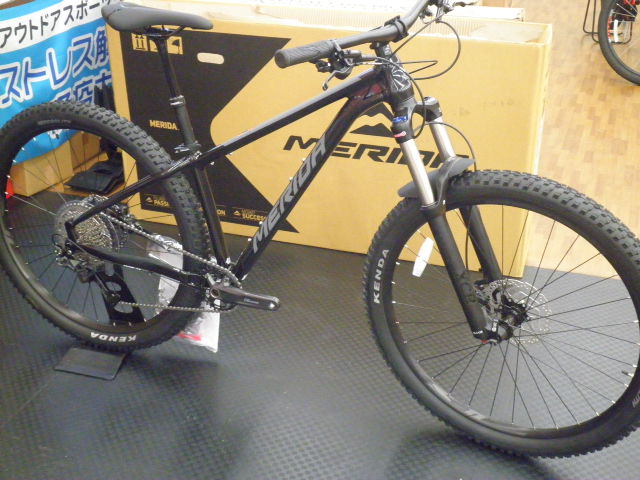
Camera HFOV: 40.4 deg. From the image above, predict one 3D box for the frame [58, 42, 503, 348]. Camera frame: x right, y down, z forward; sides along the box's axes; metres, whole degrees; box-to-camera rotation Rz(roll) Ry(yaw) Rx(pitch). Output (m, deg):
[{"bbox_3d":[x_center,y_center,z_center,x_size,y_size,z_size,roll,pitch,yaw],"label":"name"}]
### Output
[{"bbox_3d":[-0.104,-0.154,2.106,1.225,0.685,0.200,11,27,20],"label":"frame"}]

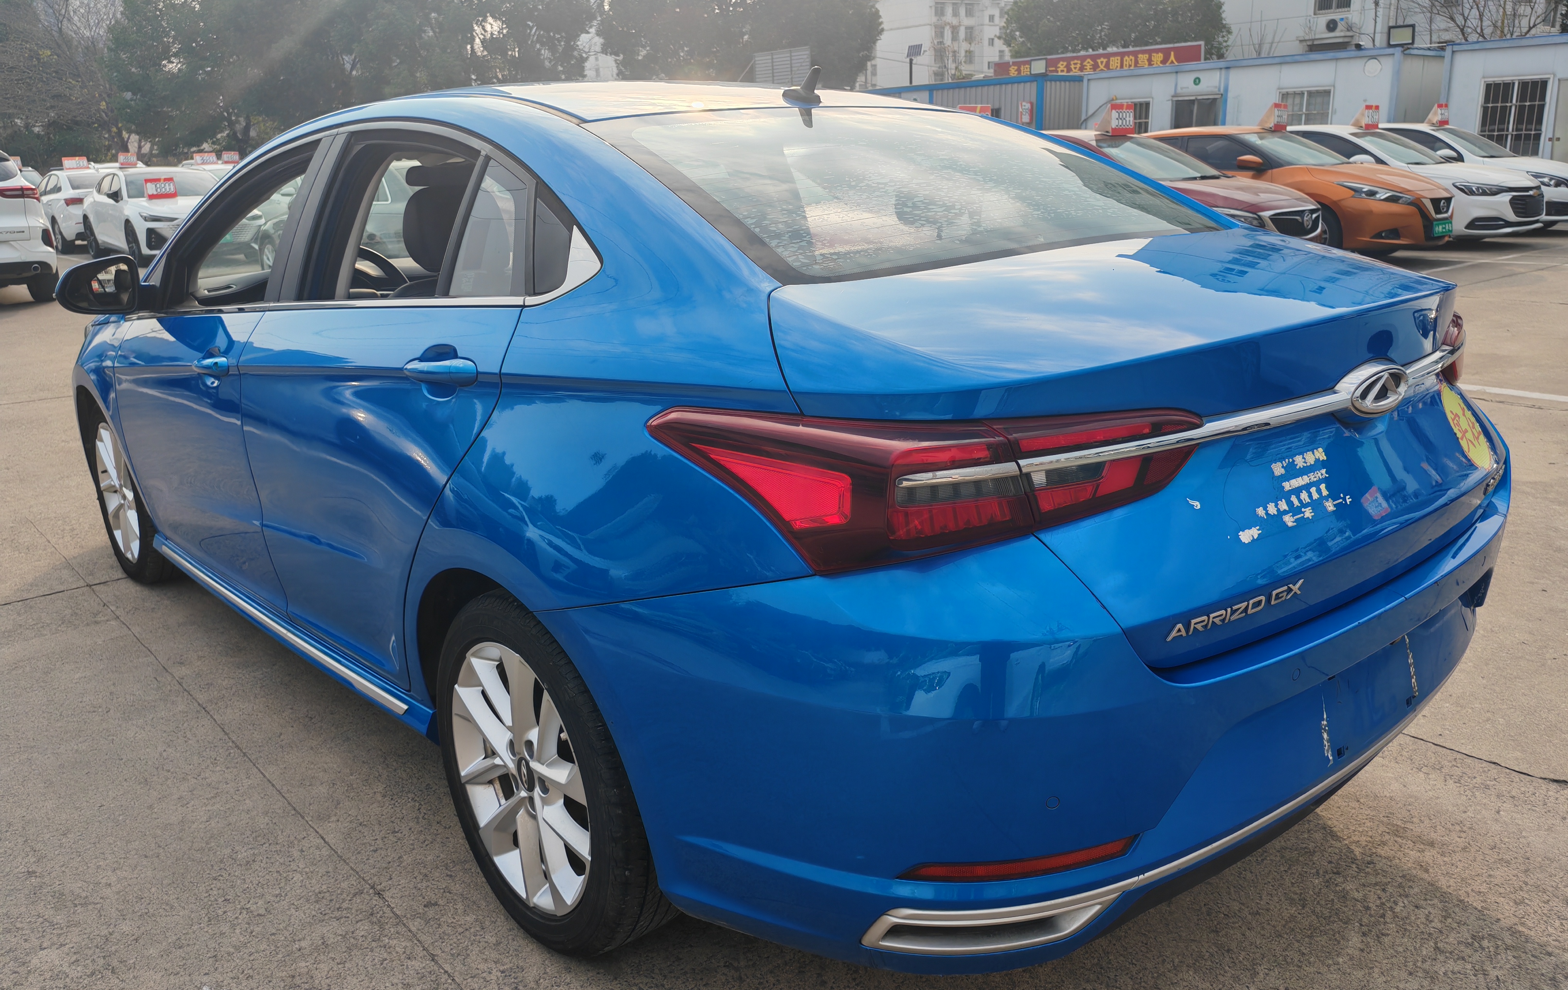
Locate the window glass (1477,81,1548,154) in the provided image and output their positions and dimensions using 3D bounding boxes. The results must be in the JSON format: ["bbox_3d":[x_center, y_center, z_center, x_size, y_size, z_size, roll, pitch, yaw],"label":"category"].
[{"bbox_3d":[11.723,-6.072,19.697,0.060,1.200,1.067,-10,18,-28],"label":"window glass"}]

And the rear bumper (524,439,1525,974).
[{"bbox_3d":[0.596,0.188,2.067,1.810,0.590,0.880,-13,19,-38],"label":"rear bumper"}]

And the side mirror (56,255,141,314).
[{"bbox_3d":[-1.759,-0.533,3.119,0.200,0.140,0.130,-14,20,-38],"label":"side mirror"}]

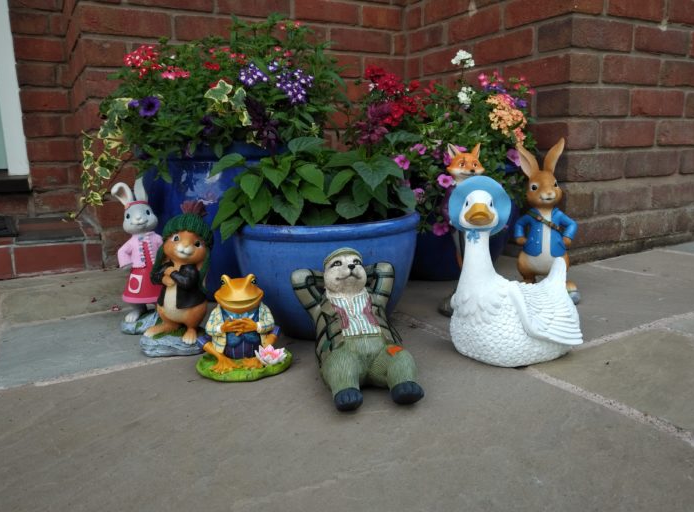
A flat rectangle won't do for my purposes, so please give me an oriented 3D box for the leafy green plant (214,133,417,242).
[{"bbox_3d":[-0.052,-0.110,0.851,0.320,0.150,0.270,-1,12,0],"label":"leafy green plant"}]

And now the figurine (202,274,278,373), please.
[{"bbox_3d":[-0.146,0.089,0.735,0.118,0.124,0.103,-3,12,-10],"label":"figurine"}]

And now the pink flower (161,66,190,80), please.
[{"bbox_3d":[-0.347,-0.370,1.080,0.058,0.032,0.045,-2,12,-5],"label":"pink flower"}]

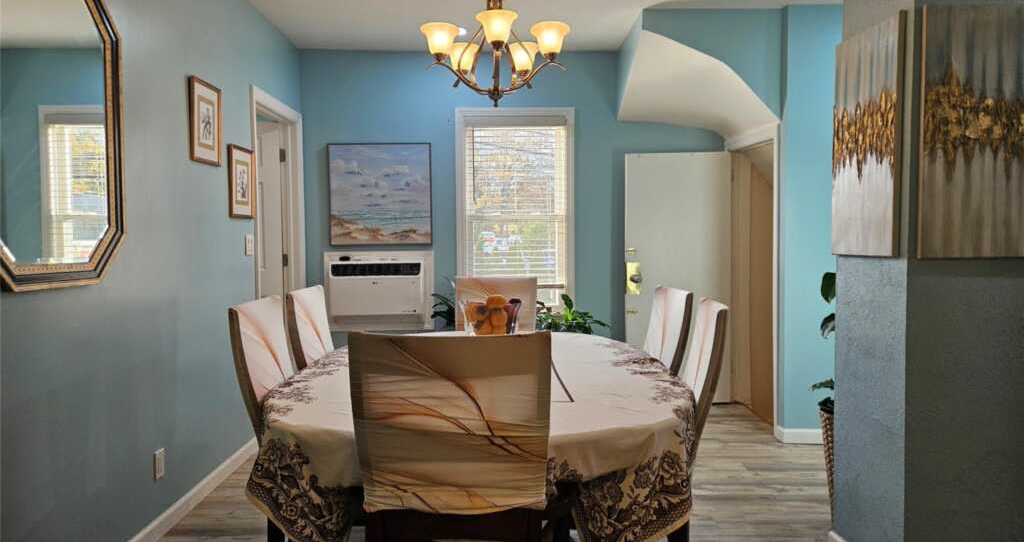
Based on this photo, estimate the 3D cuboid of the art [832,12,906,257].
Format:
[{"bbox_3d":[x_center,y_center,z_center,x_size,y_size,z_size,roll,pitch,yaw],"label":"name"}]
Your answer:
[{"bbox_3d":[1.228,-0.443,2.356,0.032,0.776,0.380,-1,3,-2],"label":"art"}]

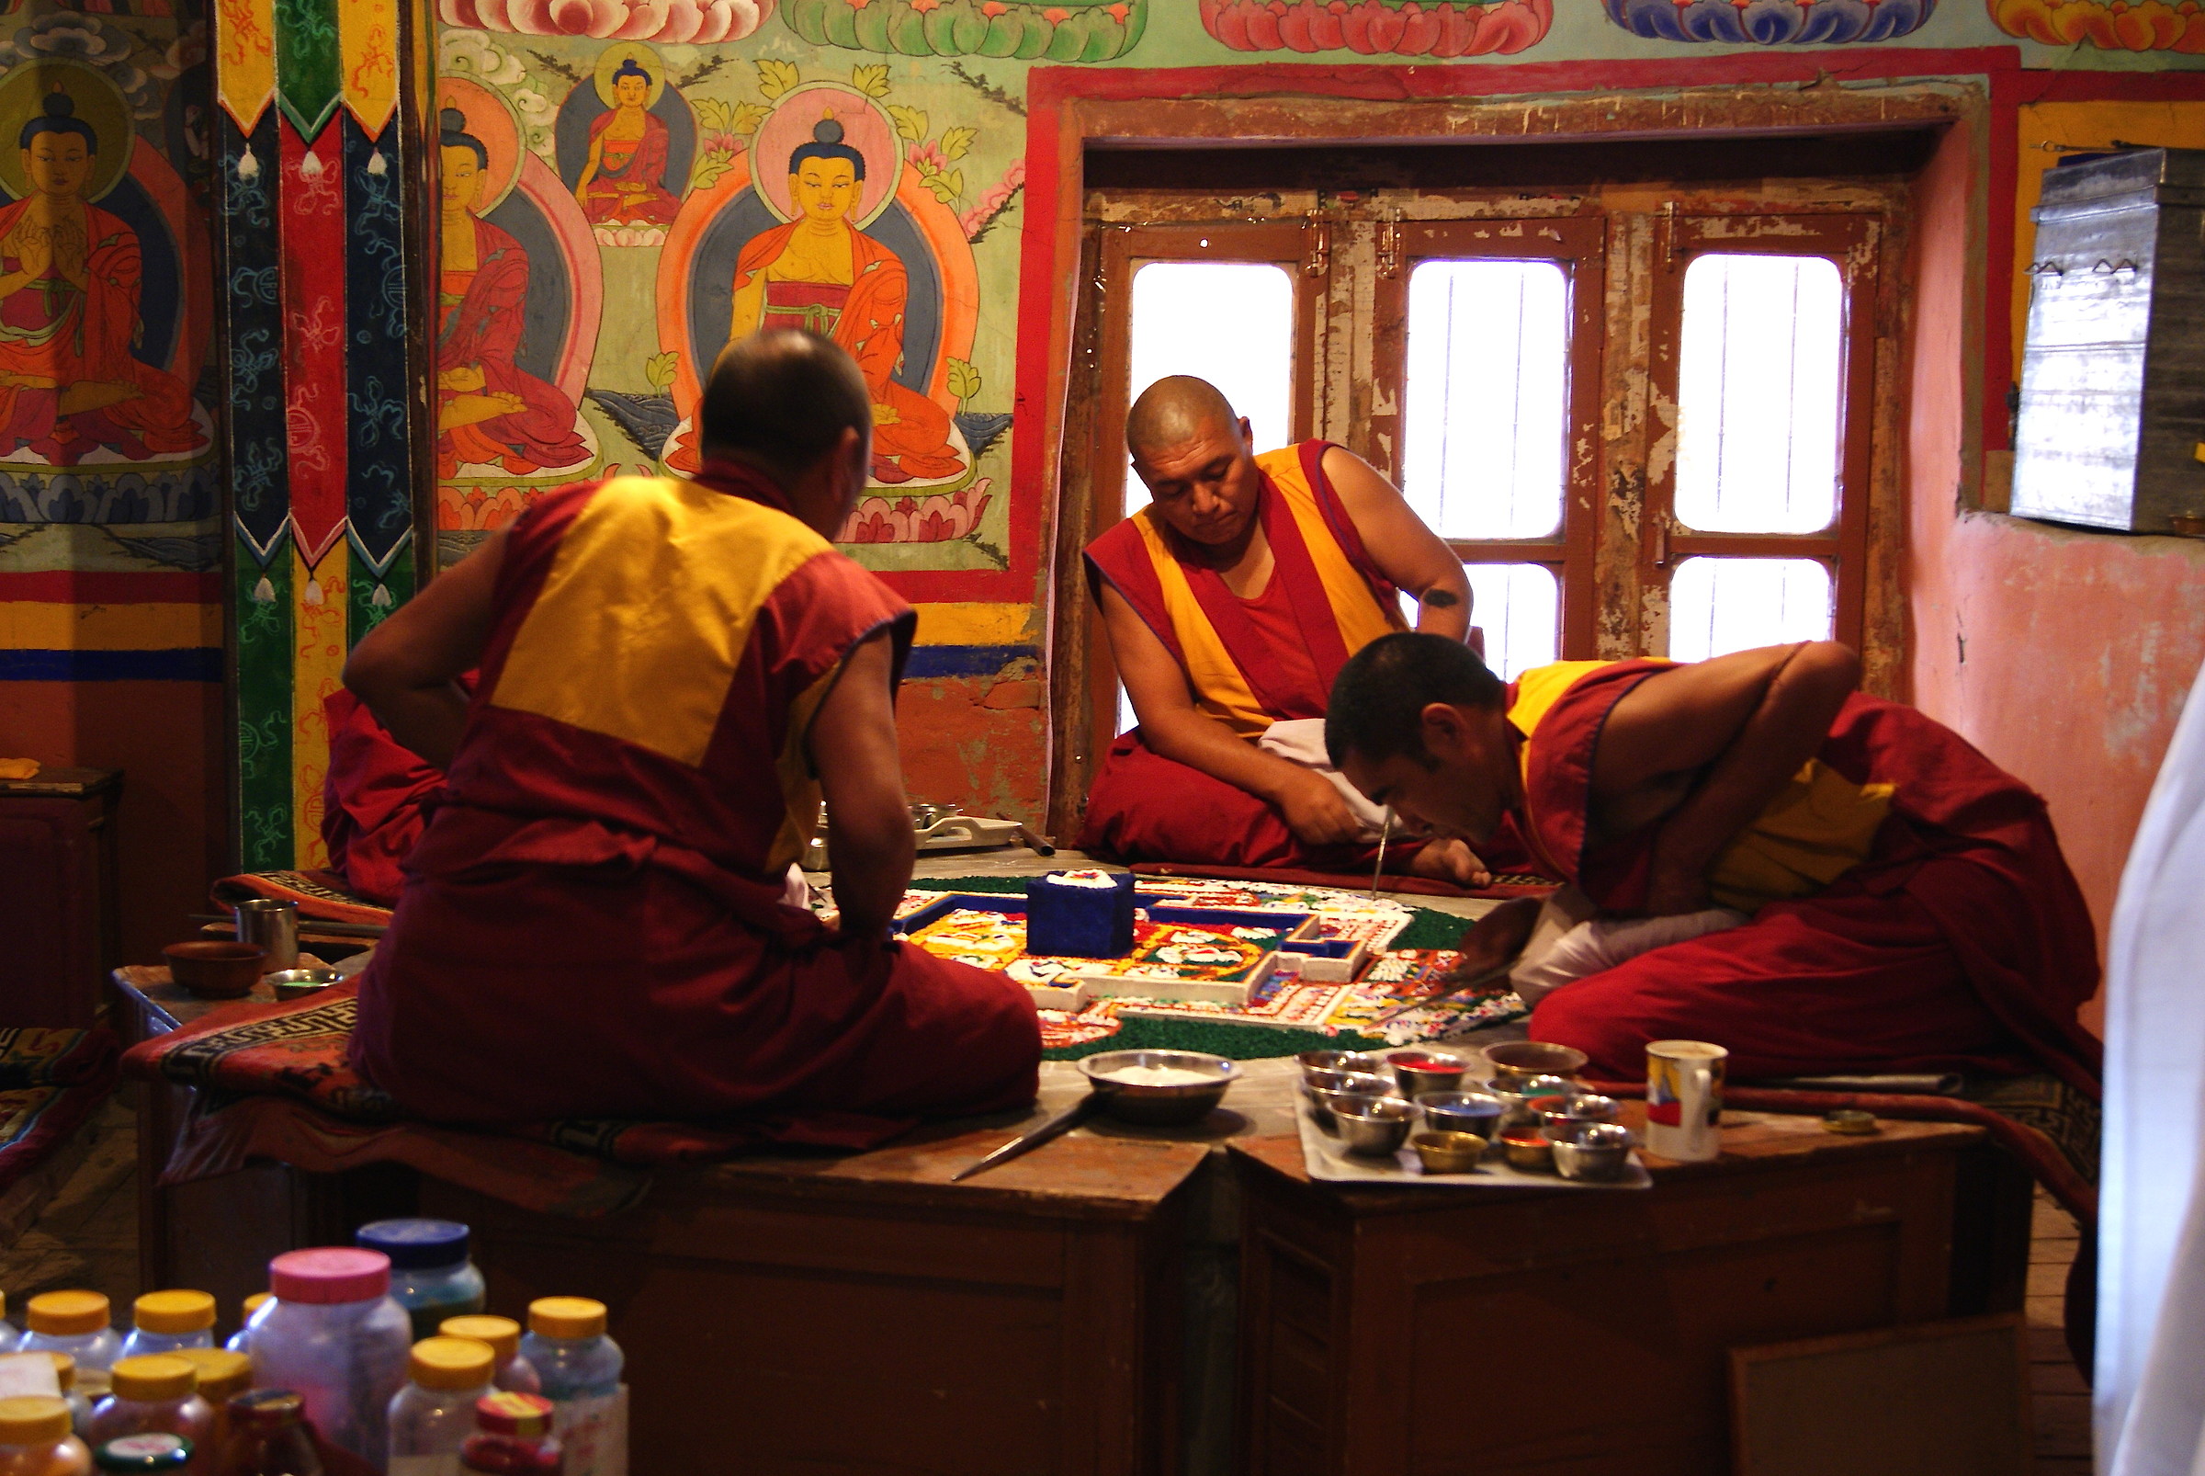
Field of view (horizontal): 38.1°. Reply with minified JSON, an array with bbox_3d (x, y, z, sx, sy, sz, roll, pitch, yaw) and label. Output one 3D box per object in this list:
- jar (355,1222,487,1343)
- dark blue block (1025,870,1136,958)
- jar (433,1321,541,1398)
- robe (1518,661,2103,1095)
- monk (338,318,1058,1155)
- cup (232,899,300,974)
[{"bbox_3d":[-0.570,0.501,2.642,0.118,0.190,0.118,1,7,0],"label":"jar"},{"bbox_3d":[-0.024,0.221,3.981,0.105,0.091,0.105,3,7,15],"label":"dark blue block"},{"bbox_3d":[-0.480,0.527,2.463,0.090,0.145,0.090,1,7,0],"label":"jar"},{"bbox_3d":[0.797,0.119,3.511,0.620,0.430,0.500,3,7,15],"label":"robe"},{"bbox_3d":[-0.430,-0.055,3.370,0.660,0.780,0.580,6,9,33],"label":"monk"},{"bbox_3d":[-0.996,0.237,3.801,0.070,0.076,0.070,1,7,0],"label":"cup"}]

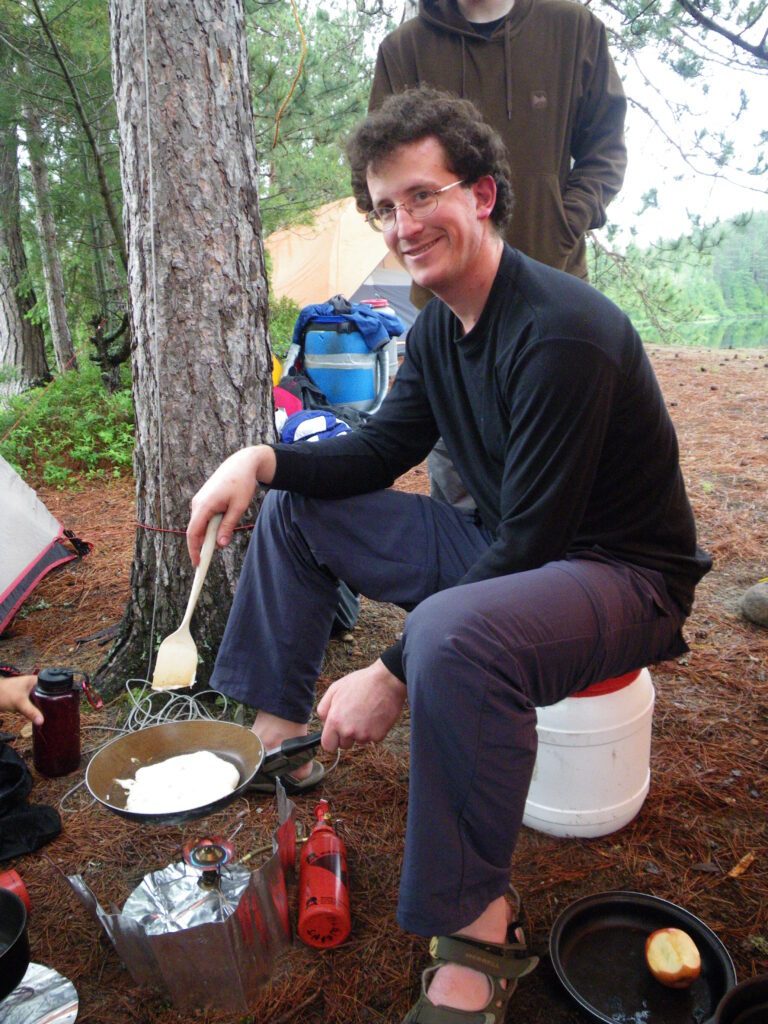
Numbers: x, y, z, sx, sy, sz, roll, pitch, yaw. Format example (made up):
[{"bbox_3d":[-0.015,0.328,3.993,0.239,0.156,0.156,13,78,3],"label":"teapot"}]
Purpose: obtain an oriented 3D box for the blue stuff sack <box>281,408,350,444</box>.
[{"bbox_3d":[-0.306,-0.373,3.750,0.330,0.200,0.240,0,14,0],"label":"blue stuff sack"}]

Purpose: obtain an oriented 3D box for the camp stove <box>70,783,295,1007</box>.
[{"bbox_3d":[-0.278,0.549,1.187,0.305,0.188,0.225,0,14,0],"label":"camp stove"}]

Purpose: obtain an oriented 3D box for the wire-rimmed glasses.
[{"bbox_3d":[0.064,-0.450,1.215,0.134,0.042,0.140,-8,20,39],"label":"wire-rimmed glasses"}]

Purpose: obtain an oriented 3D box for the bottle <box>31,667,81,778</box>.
[{"bbox_3d":[-0.648,0.414,1.644,0.090,0.214,0.090,6,14,0],"label":"bottle"}]

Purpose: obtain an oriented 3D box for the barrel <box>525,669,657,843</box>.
[{"bbox_3d":[0.338,0.389,1.515,0.286,0.298,0.286,-4,17,1],"label":"barrel"}]

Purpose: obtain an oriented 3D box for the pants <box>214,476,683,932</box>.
[{"bbox_3d":[0.130,0.230,1.396,0.793,0.485,0.683,-4,14,-16],"label":"pants"}]

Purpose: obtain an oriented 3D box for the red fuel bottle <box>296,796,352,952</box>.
[{"bbox_3d":[-0.098,0.562,1.345,0.076,0.078,0.301,-1,15,-5],"label":"red fuel bottle"}]

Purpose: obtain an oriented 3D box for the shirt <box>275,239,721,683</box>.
[{"bbox_3d":[0.211,-0.119,1.315,0.690,0.576,0.561,-4,15,-17],"label":"shirt"}]

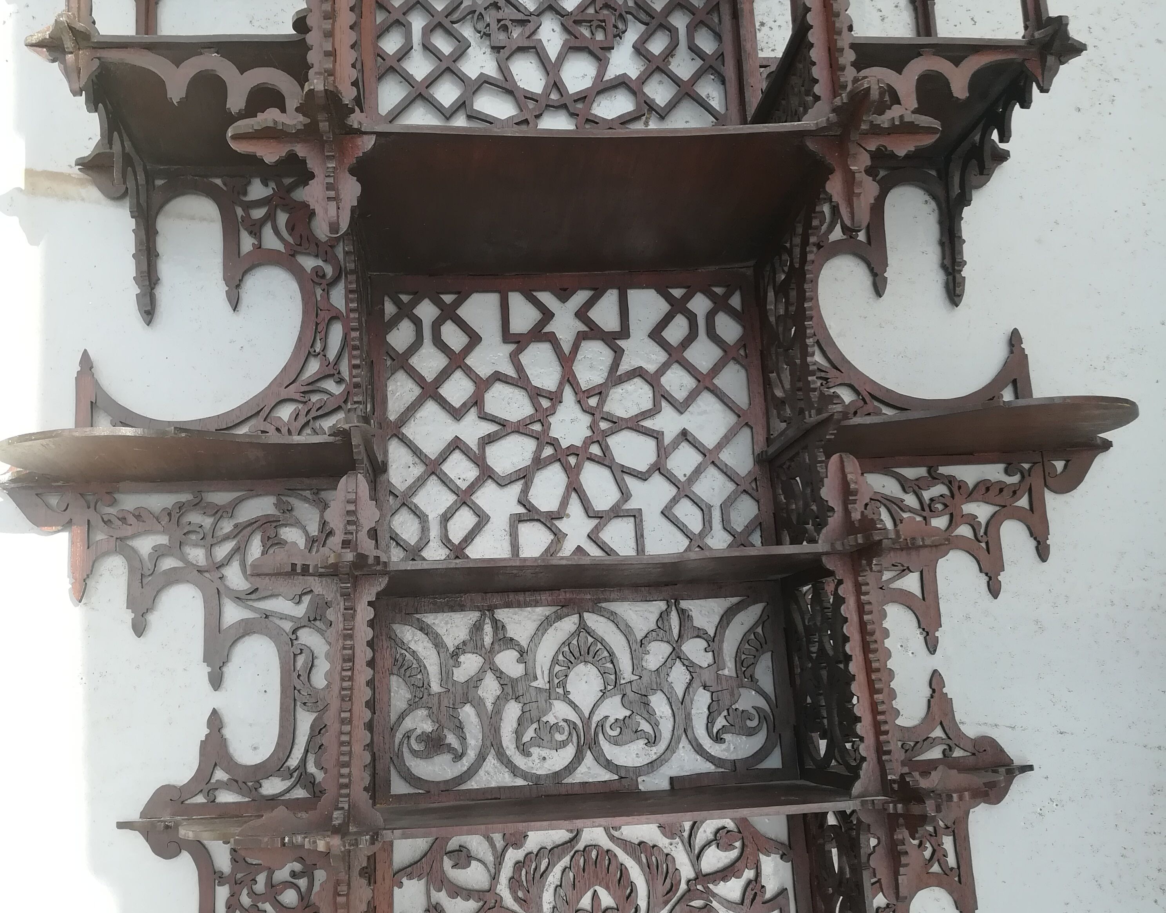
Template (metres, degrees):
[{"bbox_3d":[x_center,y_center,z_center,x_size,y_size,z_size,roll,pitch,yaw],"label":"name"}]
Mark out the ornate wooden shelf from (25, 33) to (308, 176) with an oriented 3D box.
[{"bbox_3d":[-0.293,-0.252,0.914,0.211,0.060,0.194,-2,-12,-6],"label":"ornate wooden shelf"}]

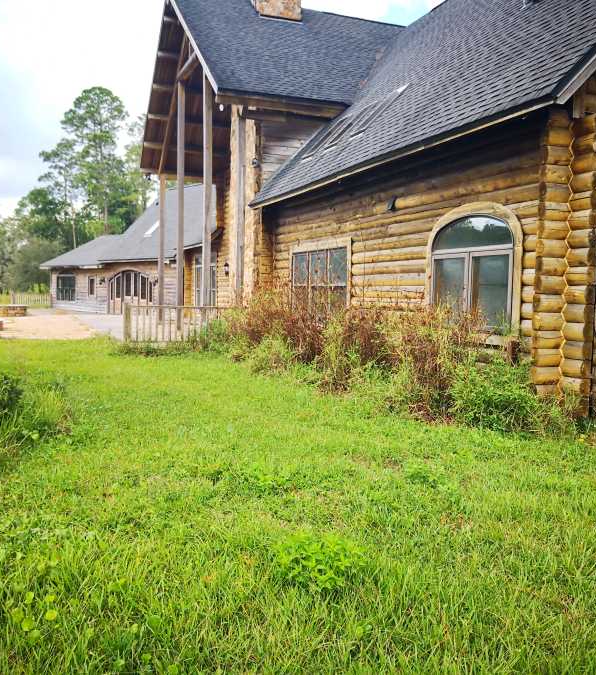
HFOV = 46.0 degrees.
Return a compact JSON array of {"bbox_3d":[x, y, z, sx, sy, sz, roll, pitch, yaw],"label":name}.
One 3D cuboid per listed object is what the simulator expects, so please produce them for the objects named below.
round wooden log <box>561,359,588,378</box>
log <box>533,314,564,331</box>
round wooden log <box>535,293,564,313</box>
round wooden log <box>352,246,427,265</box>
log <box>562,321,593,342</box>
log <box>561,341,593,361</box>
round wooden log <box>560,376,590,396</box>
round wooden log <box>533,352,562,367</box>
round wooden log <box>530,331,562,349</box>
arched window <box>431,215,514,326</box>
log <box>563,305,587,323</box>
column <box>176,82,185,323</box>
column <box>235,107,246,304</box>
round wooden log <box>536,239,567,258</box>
[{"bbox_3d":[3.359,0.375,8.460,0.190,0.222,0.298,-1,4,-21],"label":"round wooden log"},{"bbox_3d":[2.767,-0.172,7.762,0.335,0.202,0.197,0,4,-20],"label":"log"},{"bbox_3d":[2.771,-0.372,7.748,0.335,0.202,0.197,0,4,-20],"label":"round wooden log"},{"bbox_3d":[1.527,-1.361,11.727,0.177,0.197,2.659,0,4,-20],"label":"round wooden log"},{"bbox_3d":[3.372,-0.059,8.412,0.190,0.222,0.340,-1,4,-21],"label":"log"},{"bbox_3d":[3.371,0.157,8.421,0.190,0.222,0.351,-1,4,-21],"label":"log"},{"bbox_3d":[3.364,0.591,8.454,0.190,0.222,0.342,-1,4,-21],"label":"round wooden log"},{"bbox_3d":[2.758,0.226,7.789,0.335,0.197,0.197,0,4,-20],"label":"round wooden log"},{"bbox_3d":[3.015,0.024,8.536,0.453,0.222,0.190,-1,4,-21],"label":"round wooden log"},{"bbox_3d":[2.315,-0.914,9.463,0.099,1.478,1.950,0,4,-20],"label":"arched window"},{"bbox_3d":[3.044,-0.256,7.620,0.197,0.202,0.335,0,4,-20],"label":"log"},{"bbox_3d":[-3.905,-4.332,23.369,0.207,8.126,0.207,0,4,-20],"label":"column"},{"bbox_3d":[-1.332,-2.532,16.353,0.187,5.516,0.187,0,4,-20],"label":"column"},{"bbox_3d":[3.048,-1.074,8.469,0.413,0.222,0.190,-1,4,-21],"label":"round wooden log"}]

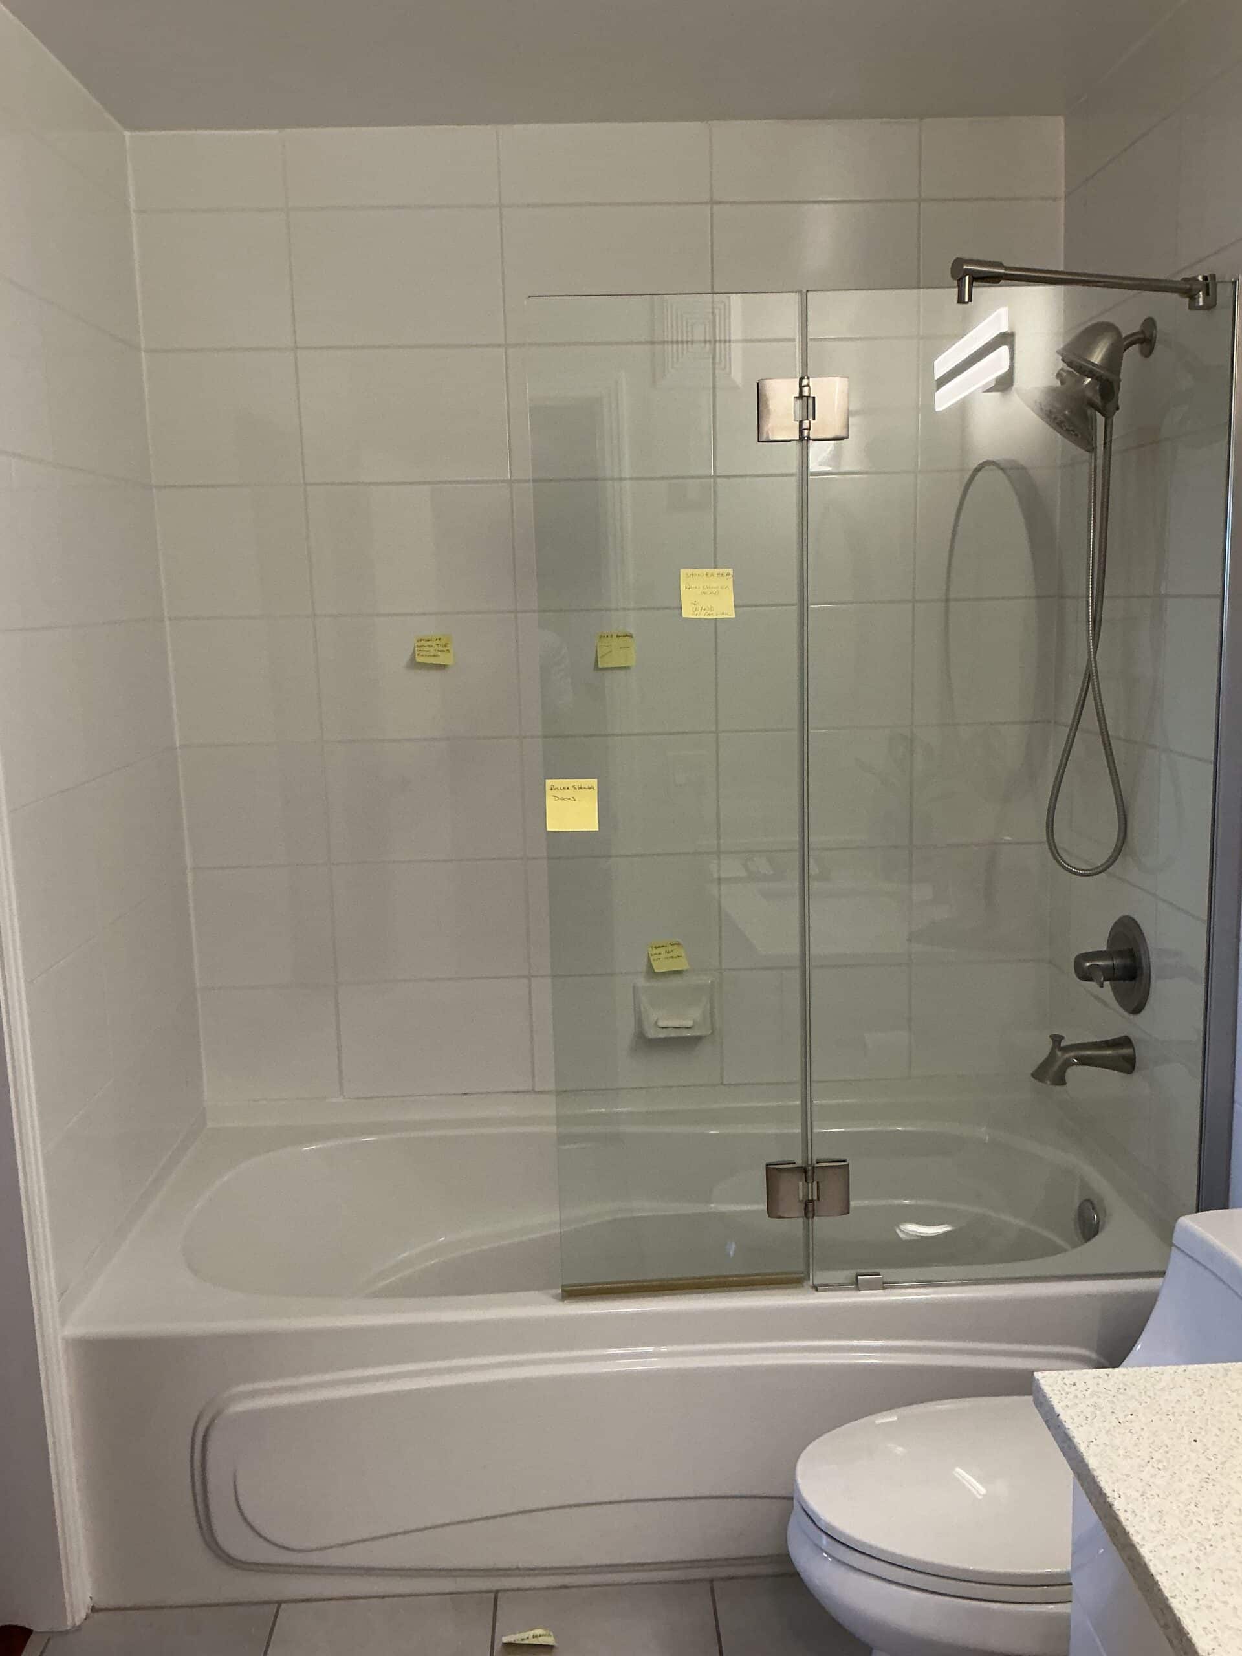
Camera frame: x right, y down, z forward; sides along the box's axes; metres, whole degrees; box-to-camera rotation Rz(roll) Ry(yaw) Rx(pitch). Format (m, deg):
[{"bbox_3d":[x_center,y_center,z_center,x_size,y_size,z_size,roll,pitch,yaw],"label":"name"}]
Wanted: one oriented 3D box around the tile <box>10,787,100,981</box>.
[{"bbox_3d":[-0.885,0.079,2.170,0.010,0.253,0.306,-2,10,-1],"label":"tile"}]

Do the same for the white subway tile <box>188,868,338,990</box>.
[{"bbox_3d":[-0.736,0.205,2.859,0.288,0.252,0.012,-2,10,-2],"label":"white subway tile"}]

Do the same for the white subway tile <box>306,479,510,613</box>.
[{"bbox_3d":[-0.415,-0.556,2.761,0.400,0.251,0.010,-2,10,-2],"label":"white subway tile"}]

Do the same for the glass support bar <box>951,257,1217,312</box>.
[{"bbox_3d":[0.680,-0.788,2.023,0.452,0.062,0.032,-5,10,-19],"label":"glass support bar"}]

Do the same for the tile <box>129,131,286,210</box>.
[{"bbox_3d":[-0.772,-1.230,2.598,0.288,0.143,0.012,-2,10,-2],"label":"tile"}]

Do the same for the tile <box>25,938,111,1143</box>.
[{"bbox_3d":[-0.871,0.336,2.184,0.010,0.251,0.325,-2,10,-2],"label":"tile"}]

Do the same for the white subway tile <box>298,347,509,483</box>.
[{"bbox_3d":[-0.417,-0.798,2.690,0.400,0.252,0.012,-2,10,-2],"label":"white subway tile"}]

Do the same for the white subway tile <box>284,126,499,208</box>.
[{"bbox_3d":[-0.433,-1.252,2.641,0.400,0.139,0.010,-2,10,-2],"label":"white subway tile"}]

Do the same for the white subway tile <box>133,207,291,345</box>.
[{"bbox_3d":[-0.776,-1.051,2.668,0.287,0.253,0.010,-2,10,-2],"label":"white subway tile"}]

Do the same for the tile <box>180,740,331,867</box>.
[{"bbox_3d":[-0.742,-0.043,2.814,0.288,0.252,0.012,-2,10,-2],"label":"tile"}]

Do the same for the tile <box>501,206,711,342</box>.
[{"bbox_3d":[-0.024,-1.074,2.698,0.402,0.253,0.010,-2,10,-2],"label":"tile"}]

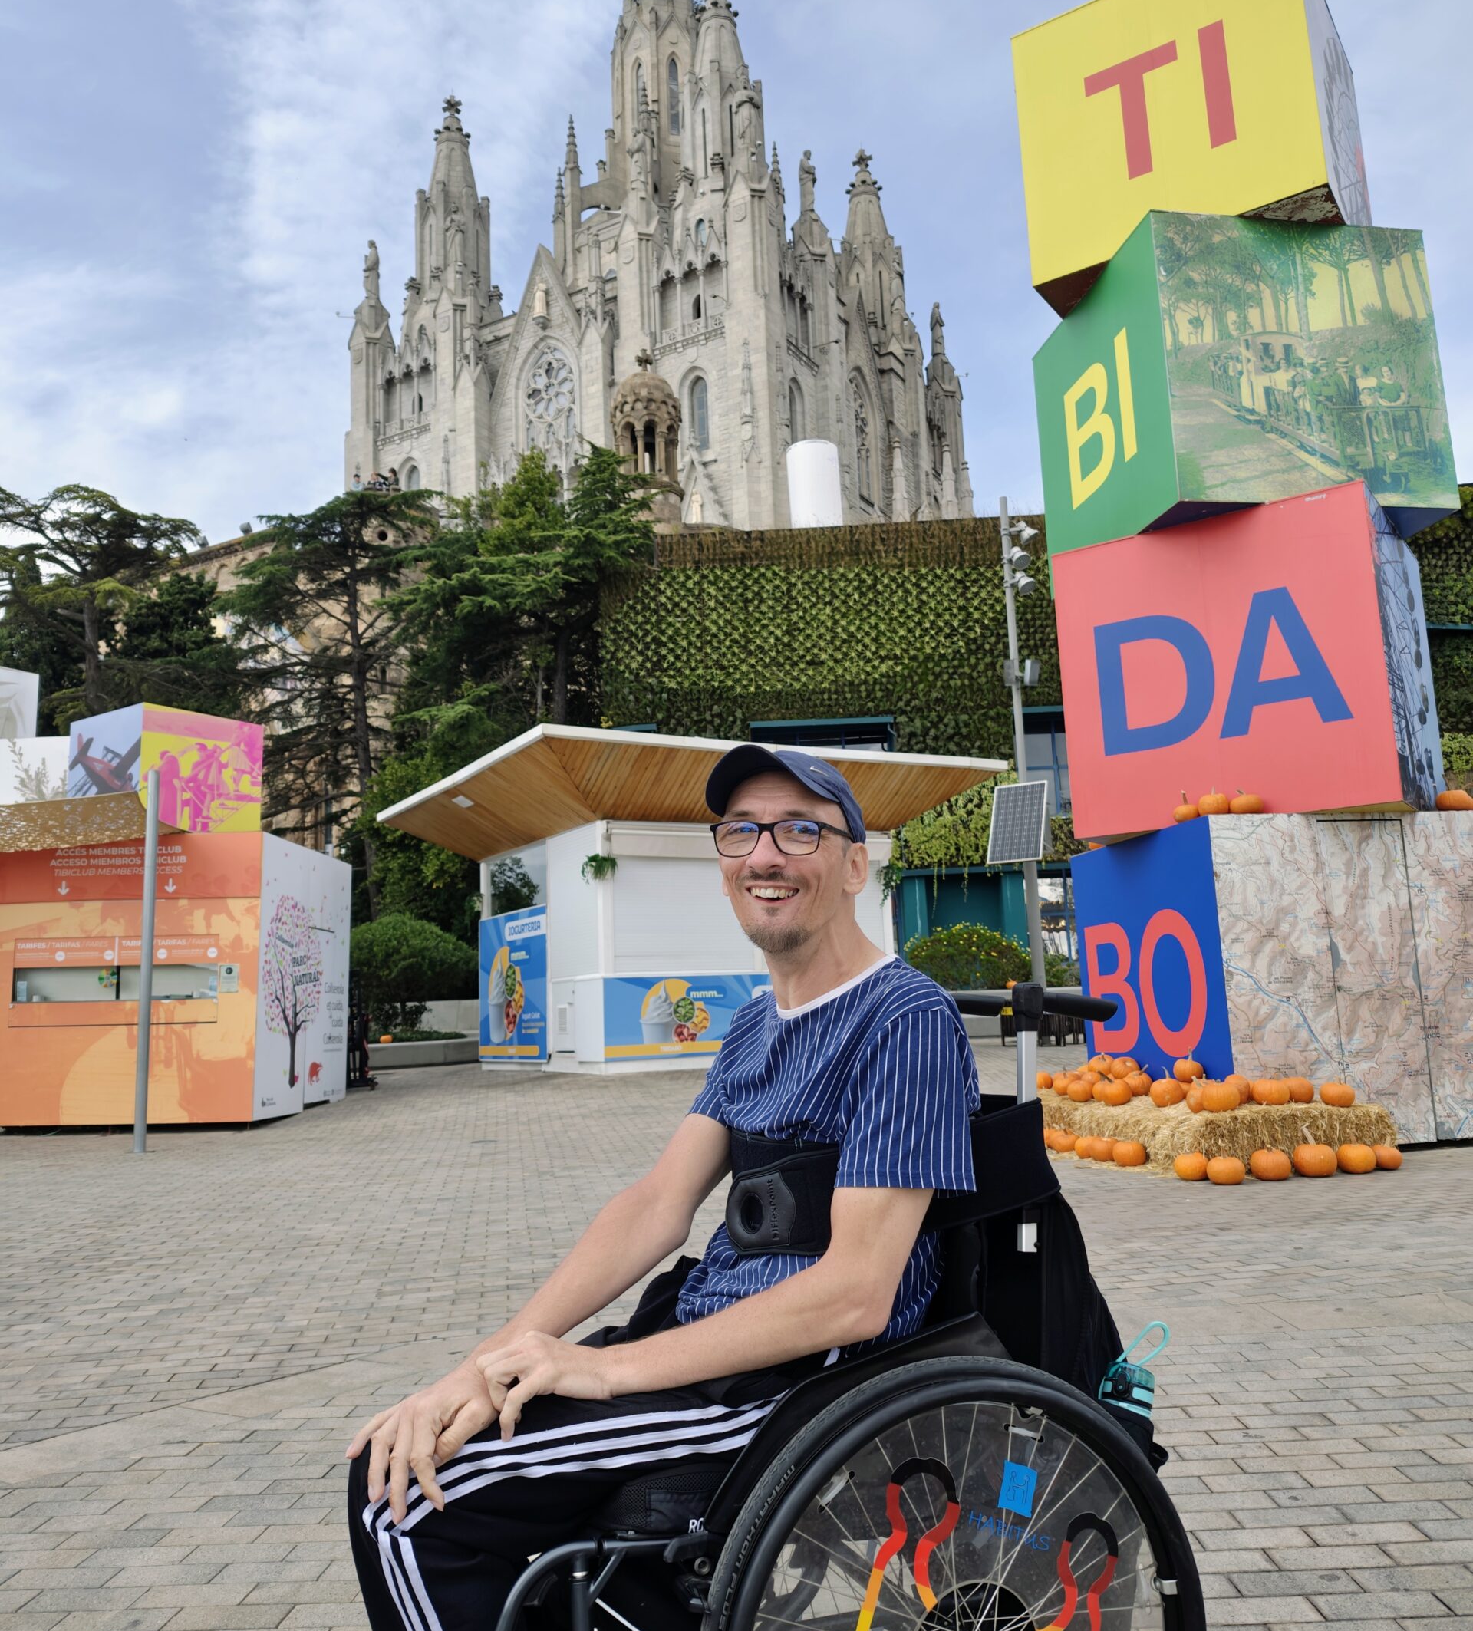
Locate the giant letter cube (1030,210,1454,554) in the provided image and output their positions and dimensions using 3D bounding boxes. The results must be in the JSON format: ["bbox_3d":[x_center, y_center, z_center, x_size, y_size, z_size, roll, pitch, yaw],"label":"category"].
[{"bbox_3d":[3.567,-2.827,9.525,2.000,2.000,2.000,-1,-9,-10],"label":"giant letter cube"}]

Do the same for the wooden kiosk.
[{"bbox_3d":[-0.883,1.553,18.505,6.613,3.829,6.951,3,-10,-29],"label":"wooden kiosk"}]

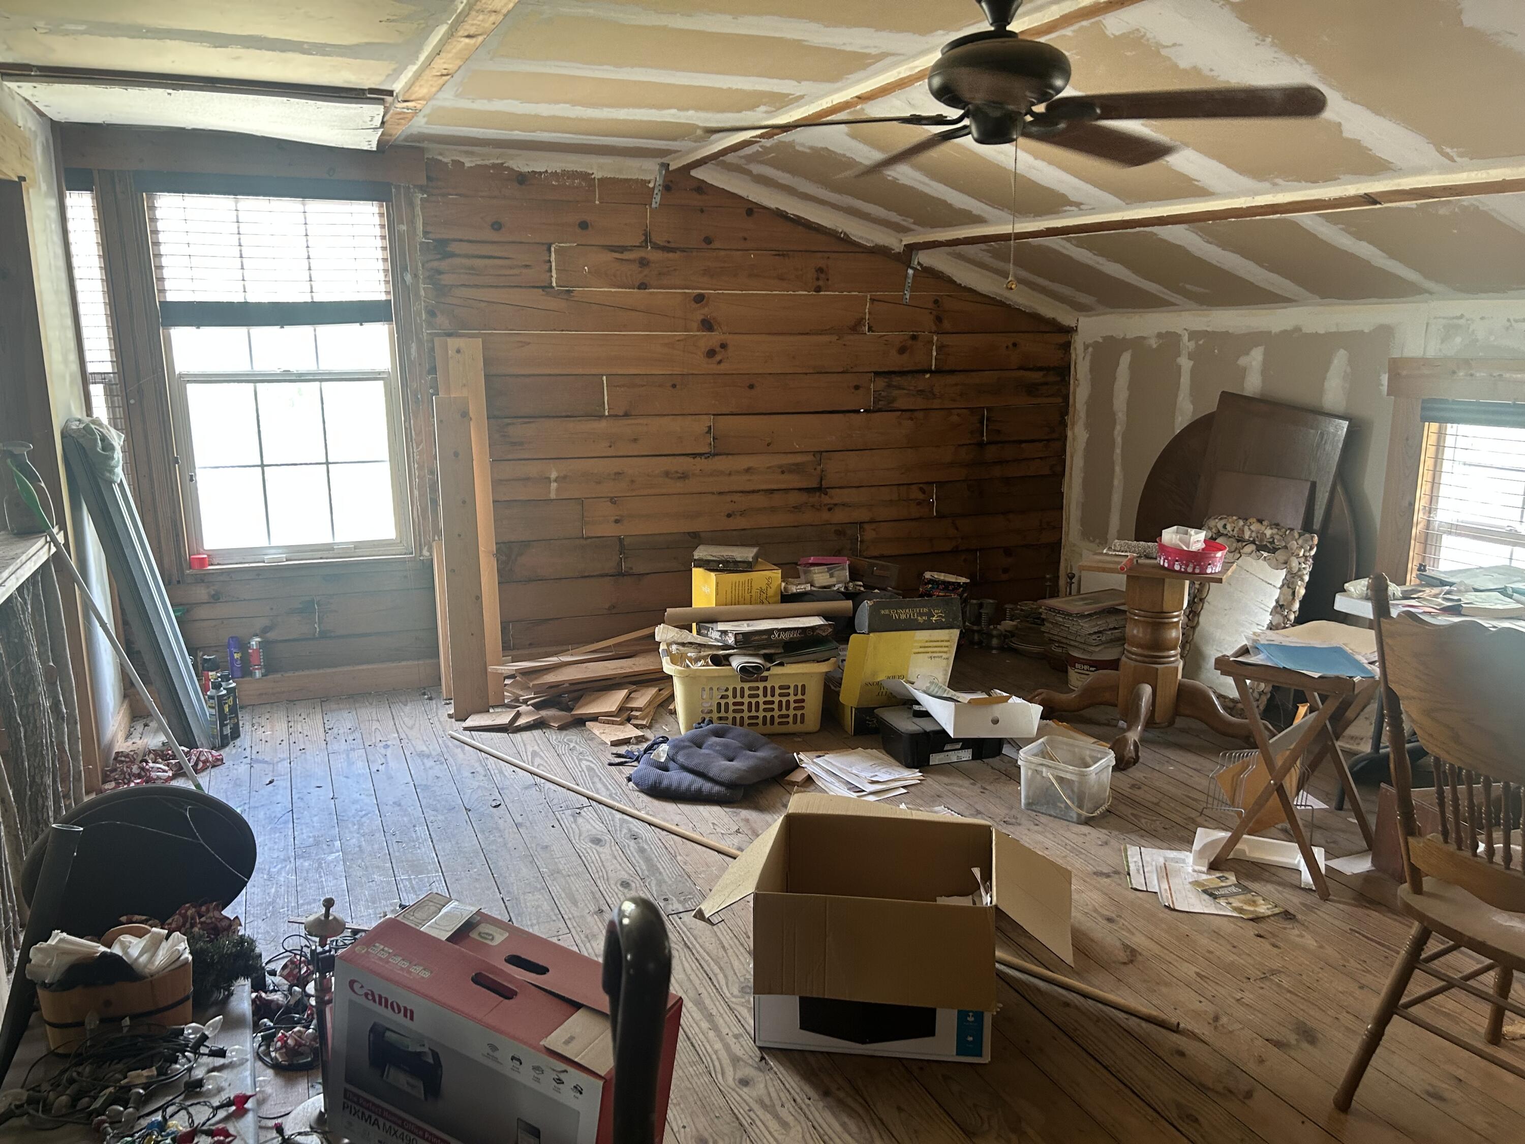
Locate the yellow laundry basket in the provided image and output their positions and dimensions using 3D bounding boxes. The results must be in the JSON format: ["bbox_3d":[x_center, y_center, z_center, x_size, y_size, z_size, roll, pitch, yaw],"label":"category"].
[{"bbox_3d":[-0.059,0.455,4.589,0.660,0.260,0.450,-1,11,-1],"label":"yellow laundry basket"}]

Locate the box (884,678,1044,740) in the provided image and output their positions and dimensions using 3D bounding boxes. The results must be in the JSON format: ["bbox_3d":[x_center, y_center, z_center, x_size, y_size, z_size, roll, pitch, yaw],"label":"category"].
[{"bbox_3d":[0.783,0.496,4.238,0.377,0.141,0.330,0,12,0],"label":"box"}]

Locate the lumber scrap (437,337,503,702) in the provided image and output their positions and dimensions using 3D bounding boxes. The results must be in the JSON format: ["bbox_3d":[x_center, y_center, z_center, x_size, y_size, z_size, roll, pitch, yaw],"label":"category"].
[{"bbox_3d":[-1.225,-0.211,4.793,0.185,1.547,0.030,-3,-2,-20],"label":"lumber scrap"}]

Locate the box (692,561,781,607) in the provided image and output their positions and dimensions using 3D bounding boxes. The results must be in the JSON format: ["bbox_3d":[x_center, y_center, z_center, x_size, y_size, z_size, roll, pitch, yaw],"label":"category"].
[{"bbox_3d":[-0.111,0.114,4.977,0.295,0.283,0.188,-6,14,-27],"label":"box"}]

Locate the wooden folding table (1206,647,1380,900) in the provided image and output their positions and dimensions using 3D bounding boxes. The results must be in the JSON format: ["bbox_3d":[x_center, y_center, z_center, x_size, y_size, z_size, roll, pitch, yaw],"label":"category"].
[{"bbox_3d":[1.547,0.526,3.296,0.365,0.620,0.470,9,15,40],"label":"wooden folding table"}]

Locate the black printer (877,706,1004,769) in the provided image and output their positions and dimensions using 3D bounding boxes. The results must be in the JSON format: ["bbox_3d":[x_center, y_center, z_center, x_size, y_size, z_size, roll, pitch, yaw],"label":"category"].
[{"bbox_3d":[0.661,0.616,4.344,0.430,0.140,0.310,-4,12,-17],"label":"black printer"}]

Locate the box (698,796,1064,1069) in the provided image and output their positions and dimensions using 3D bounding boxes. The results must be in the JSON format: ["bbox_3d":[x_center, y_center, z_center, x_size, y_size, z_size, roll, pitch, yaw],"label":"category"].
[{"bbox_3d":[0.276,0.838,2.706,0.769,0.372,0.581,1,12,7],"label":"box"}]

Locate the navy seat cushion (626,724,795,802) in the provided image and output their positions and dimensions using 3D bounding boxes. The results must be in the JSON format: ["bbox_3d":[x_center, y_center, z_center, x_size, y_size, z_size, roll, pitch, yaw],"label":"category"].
[{"bbox_3d":[-0.158,0.655,3.974,0.465,0.115,0.430,4,12,22],"label":"navy seat cushion"}]

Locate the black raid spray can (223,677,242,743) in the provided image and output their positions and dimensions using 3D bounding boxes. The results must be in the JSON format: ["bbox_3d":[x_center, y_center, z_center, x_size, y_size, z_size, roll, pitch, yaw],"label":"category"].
[{"bbox_3d":[-2.033,0.518,4.365,0.067,0.250,0.067,-4,12,-19],"label":"black raid spray can"}]

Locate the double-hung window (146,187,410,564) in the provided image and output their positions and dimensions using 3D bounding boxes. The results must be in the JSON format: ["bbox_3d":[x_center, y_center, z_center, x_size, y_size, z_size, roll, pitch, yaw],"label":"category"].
[{"bbox_3d":[-1.958,-0.784,4.722,0.898,1.519,0.100,-4,12,-19],"label":"double-hung window"}]

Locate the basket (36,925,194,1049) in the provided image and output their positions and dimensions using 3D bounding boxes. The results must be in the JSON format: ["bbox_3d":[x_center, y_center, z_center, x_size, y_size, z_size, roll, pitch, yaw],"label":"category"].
[{"bbox_3d":[-1.319,0.856,2.352,0.283,0.173,0.188,-5,13,-22],"label":"basket"}]

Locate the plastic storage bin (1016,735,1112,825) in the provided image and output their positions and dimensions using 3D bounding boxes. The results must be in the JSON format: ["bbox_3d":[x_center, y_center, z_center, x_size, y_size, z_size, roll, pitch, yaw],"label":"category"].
[{"bbox_3d":[0.981,0.670,3.701,0.238,0.182,0.232,10,15,40],"label":"plastic storage bin"}]

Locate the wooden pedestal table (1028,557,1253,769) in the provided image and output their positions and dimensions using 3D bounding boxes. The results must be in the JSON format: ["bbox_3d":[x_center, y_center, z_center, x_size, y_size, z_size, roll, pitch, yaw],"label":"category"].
[{"bbox_3d":[1.552,0.298,4.547,0.714,0.659,0.714,-5,13,-22],"label":"wooden pedestal table"}]

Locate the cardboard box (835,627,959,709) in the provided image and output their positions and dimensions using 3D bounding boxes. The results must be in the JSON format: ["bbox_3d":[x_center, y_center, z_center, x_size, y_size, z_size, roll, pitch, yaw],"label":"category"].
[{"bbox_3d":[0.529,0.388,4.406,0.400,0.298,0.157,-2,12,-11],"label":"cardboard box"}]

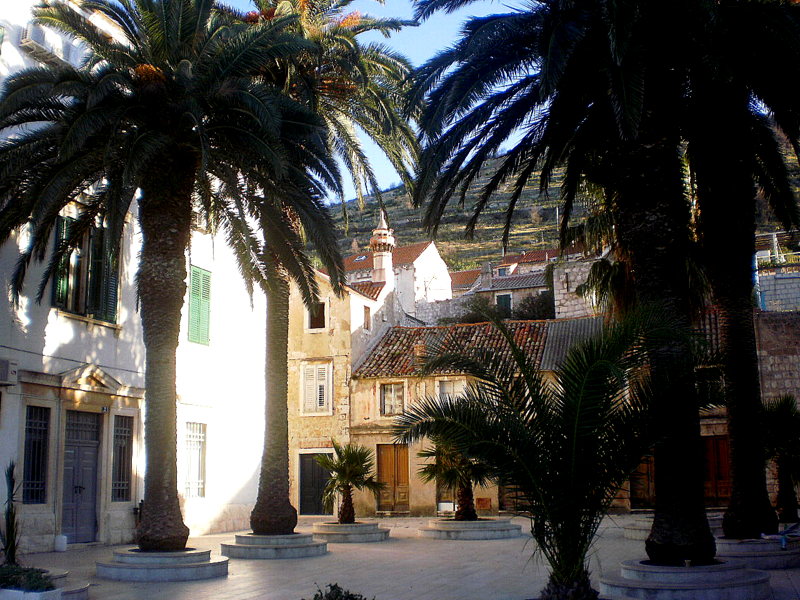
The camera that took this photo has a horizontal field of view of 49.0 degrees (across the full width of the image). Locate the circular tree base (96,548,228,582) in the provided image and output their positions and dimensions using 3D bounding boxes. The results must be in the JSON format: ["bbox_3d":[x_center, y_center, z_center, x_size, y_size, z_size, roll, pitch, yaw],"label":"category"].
[{"bbox_3d":[-3.774,4.194,13.997,2.027,0.344,2.027,-1,-11,0],"label":"circular tree base"}]

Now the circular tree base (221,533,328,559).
[{"bbox_3d":[-2.422,4.745,17.002,2.027,0.344,2.027,-1,-11,0],"label":"circular tree base"}]

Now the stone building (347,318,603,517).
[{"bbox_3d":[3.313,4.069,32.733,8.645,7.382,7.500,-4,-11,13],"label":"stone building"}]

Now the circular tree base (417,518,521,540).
[{"bbox_3d":[1.633,5.355,20.532,2.414,0.333,2.414,-1,-11,0],"label":"circular tree base"}]

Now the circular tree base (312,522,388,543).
[{"bbox_3d":[-1.237,5.334,20.163,2.027,0.333,2.027,-1,-11,0],"label":"circular tree base"}]

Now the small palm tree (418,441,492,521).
[{"bbox_3d":[1.381,4.286,20.737,1.920,1.907,1.920,-1,-11,0],"label":"small palm tree"}]

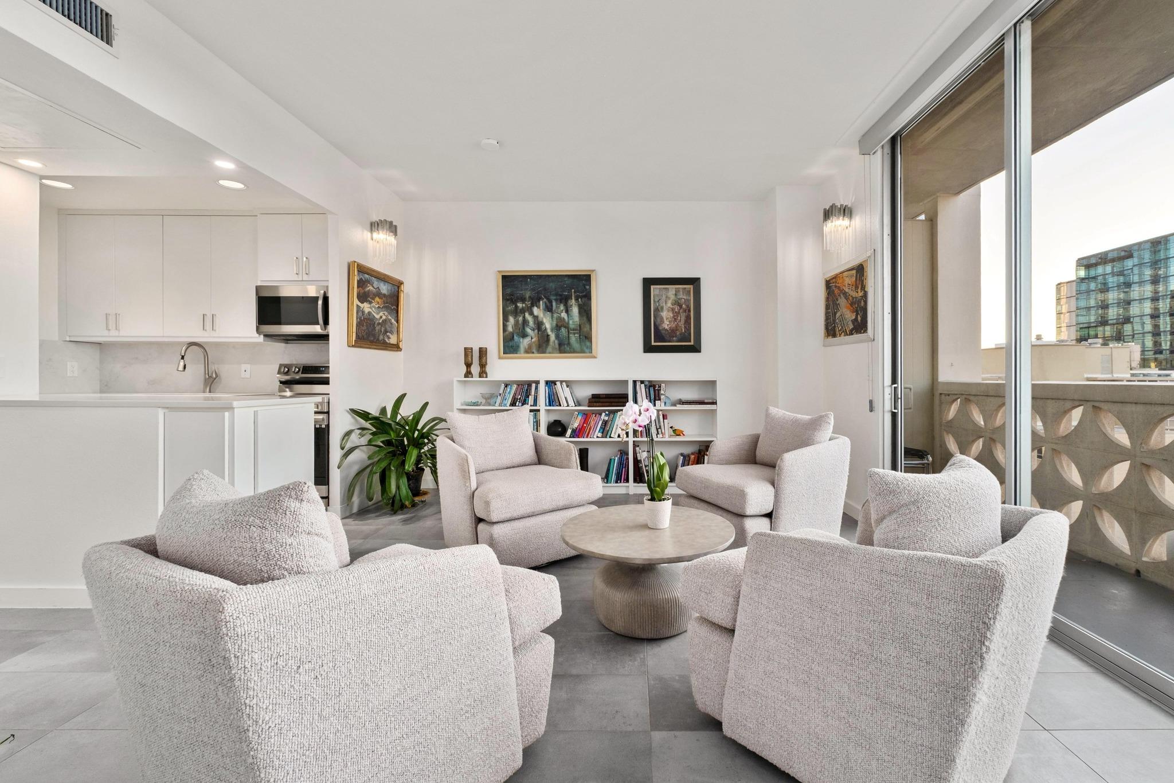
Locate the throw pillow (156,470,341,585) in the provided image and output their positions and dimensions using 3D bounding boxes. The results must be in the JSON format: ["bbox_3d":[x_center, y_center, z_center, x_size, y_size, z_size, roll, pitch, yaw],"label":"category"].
[{"bbox_3d":[-0.766,0.368,1.140,0.500,0.390,0.190,0,11,30],"label":"throw pillow"}]

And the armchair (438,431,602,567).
[{"bbox_3d":[-0.439,0.621,2.980,0.730,0.710,0.820,-1,1,-41],"label":"armchair"}]

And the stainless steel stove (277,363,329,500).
[{"bbox_3d":[-2.420,0.360,4.180,0.760,1.190,0.690,0,1,2],"label":"stainless steel stove"}]

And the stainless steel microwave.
[{"bbox_3d":[-2.541,-0.722,4.530,0.760,0.430,0.400,0,1,2],"label":"stainless steel microwave"}]

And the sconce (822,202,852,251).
[{"bbox_3d":[1.995,-1.323,3.940,0.140,0.370,0.270,0,1,-2],"label":"sconce"}]

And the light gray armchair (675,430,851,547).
[{"bbox_3d":[1.070,0.615,3.010,0.820,0.710,0.730,0,1,-24],"label":"light gray armchair"}]

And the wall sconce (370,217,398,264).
[{"bbox_3d":[-1.729,-1.294,4.220,0.140,0.370,0.270,0,1,-3],"label":"wall sconce"}]

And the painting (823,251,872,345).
[{"bbox_3d":[2.026,-0.685,3.820,0.040,0.630,0.850,0,1,3],"label":"painting"}]

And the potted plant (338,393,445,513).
[{"bbox_3d":[-1.590,0.490,4.200,0.740,0.920,0.780,0,1,2],"label":"potted plant"}]

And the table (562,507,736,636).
[{"bbox_3d":[0.278,0.810,2.220,0.775,0.410,0.775,0,1,2],"label":"table"}]

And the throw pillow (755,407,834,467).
[{"bbox_3d":[1.302,0.295,3.080,0.180,0.410,0.500,18,-6,-22],"label":"throw pillow"}]

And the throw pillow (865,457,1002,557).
[{"bbox_3d":[1.045,0.415,1.500,0.530,0.450,0.200,0,16,-35],"label":"throw pillow"}]

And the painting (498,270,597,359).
[{"bbox_3d":[-0.386,-0.745,4.735,0.955,0.855,0.040,0,1,1],"label":"painting"}]

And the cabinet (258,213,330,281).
[{"bbox_3d":[-2.430,-1.238,4.360,0.770,0.595,0.360,0,1,2],"label":"cabinet"}]

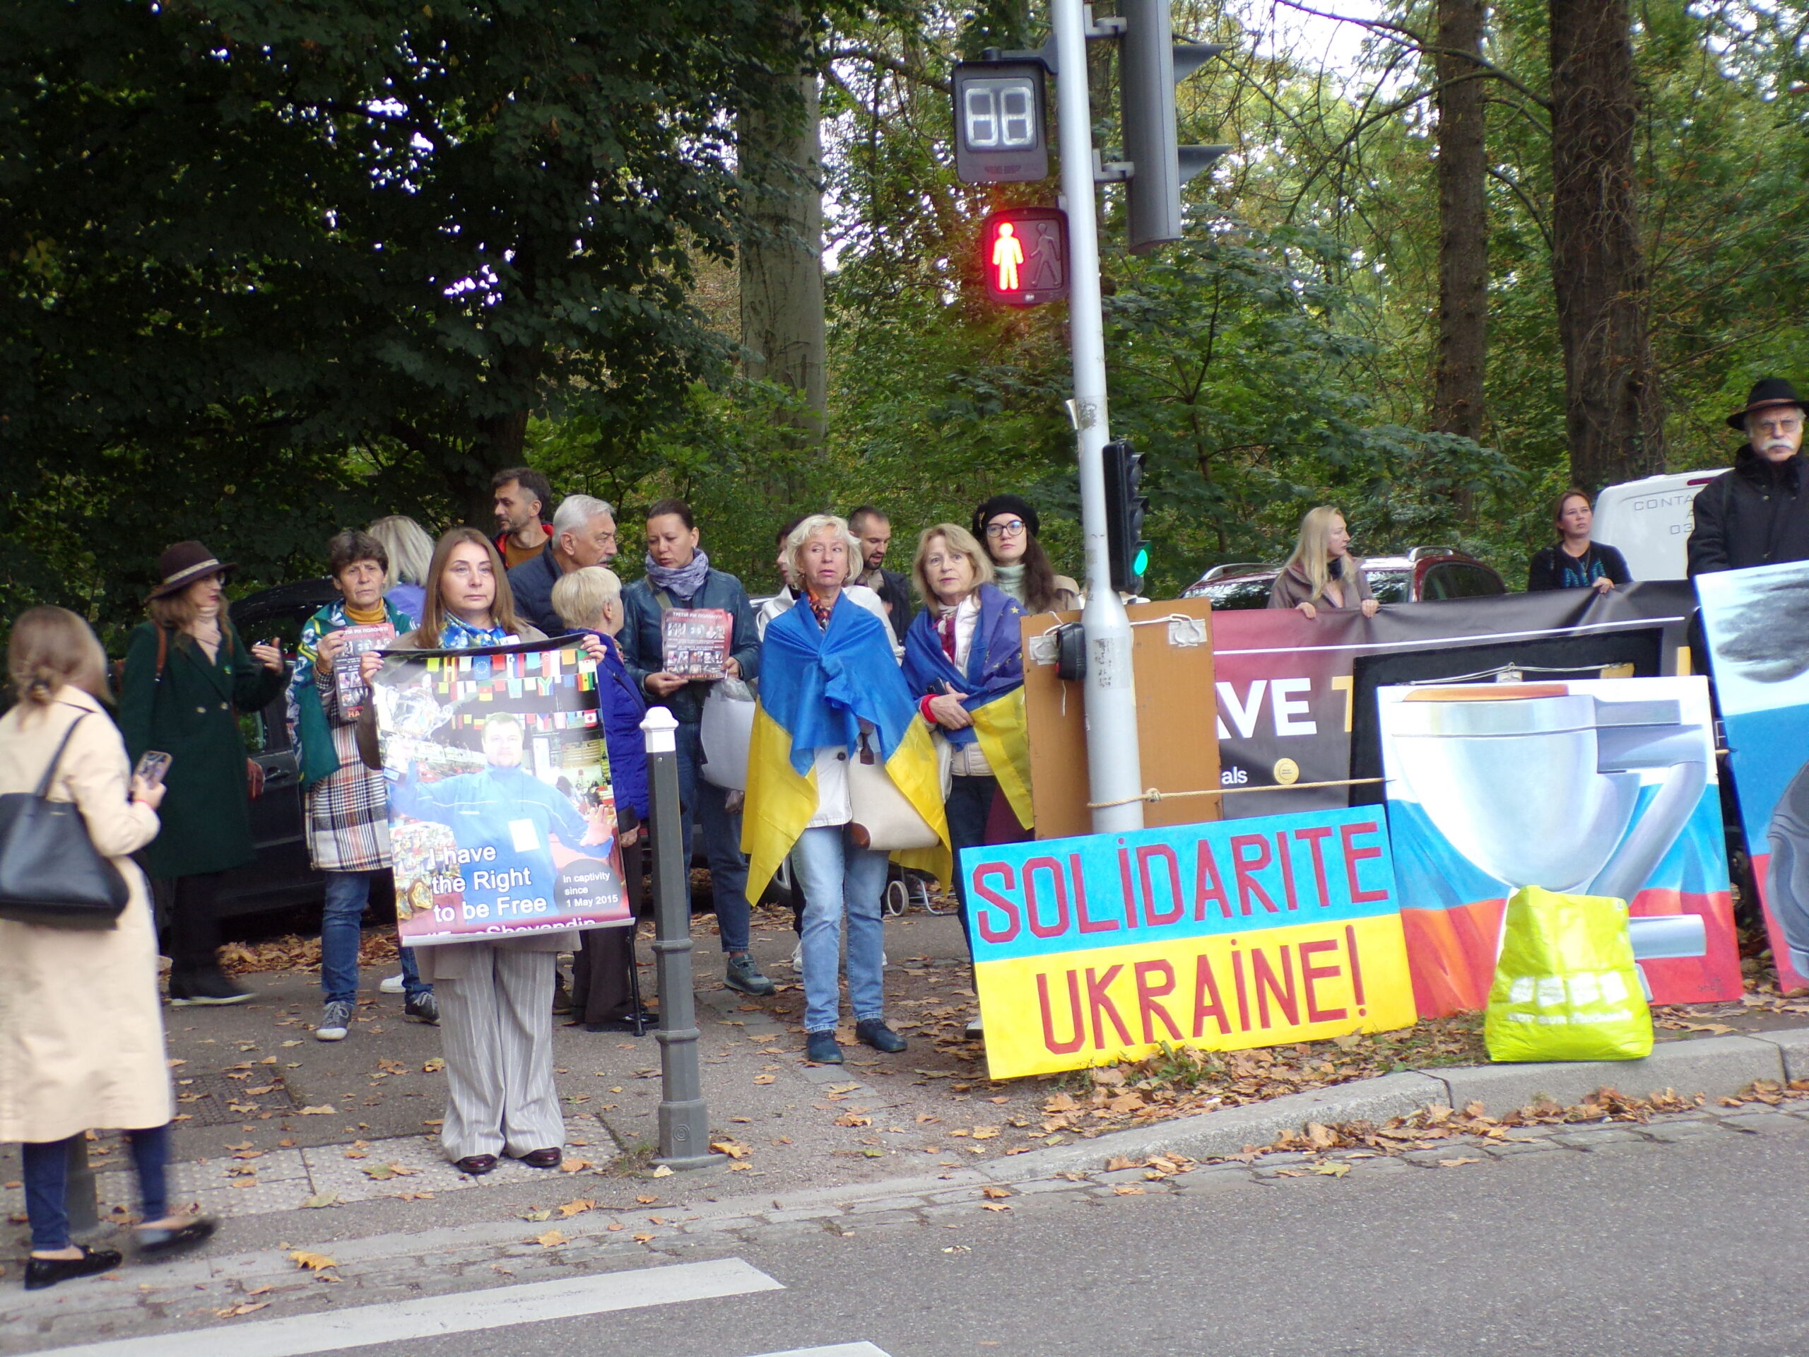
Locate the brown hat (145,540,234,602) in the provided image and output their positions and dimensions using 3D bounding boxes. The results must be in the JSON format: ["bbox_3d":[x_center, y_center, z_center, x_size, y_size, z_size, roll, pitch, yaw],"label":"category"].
[{"bbox_3d":[-2.593,-0.397,10.600,0.330,0.150,0.310,-21,2,1],"label":"brown hat"}]

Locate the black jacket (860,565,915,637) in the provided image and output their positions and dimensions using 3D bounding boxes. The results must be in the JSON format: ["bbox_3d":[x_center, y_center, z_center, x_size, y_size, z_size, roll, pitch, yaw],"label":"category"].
[{"bbox_3d":[-0.167,-0.093,11.000,0.480,0.680,0.290,-5,4,-25],"label":"black jacket"}]

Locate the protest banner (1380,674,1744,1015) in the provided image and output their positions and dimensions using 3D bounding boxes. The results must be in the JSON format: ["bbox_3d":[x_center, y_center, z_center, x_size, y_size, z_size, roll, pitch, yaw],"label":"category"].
[{"bbox_3d":[1.890,0.480,8.422,1.040,0.950,0.030,-2,-8,-13],"label":"protest banner"}]

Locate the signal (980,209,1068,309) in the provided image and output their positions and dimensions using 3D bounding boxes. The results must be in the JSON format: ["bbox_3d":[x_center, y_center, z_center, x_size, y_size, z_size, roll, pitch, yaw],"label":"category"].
[{"bbox_3d":[0.363,-1.267,8.803,0.245,0.290,0.140,-3,3,13],"label":"signal"}]

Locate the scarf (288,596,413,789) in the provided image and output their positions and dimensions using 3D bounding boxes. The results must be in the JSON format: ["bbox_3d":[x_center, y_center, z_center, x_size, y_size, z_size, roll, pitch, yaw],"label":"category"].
[{"bbox_3d":[-1.810,0.046,9.600,0.440,0.640,0.350,-4,4,-8],"label":"scarf"}]

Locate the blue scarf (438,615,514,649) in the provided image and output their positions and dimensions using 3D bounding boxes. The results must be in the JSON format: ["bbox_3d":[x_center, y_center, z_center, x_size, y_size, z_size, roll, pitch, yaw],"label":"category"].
[{"bbox_3d":[-1.110,-0.108,7.600,0.230,0.170,0.190,-3,3,0],"label":"blue scarf"}]

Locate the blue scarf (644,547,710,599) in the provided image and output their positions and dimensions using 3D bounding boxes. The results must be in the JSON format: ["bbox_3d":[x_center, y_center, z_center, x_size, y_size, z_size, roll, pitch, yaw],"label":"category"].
[{"bbox_3d":[-0.758,-0.346,9.750,0.235,0.175,0.220,-3,4,14],"label":"blue scarf"}]

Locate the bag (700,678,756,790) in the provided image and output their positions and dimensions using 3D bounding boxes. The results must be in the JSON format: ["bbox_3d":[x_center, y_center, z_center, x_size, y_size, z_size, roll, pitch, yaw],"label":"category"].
[{"bbox_3d":[-0.568,0.178,9.600,0.230,0.370,0.130,-3,4,6],"label":"bag"}]

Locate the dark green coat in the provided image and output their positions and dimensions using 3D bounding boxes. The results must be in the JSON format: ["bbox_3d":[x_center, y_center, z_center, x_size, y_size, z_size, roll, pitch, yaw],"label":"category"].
[{"bbox_3d":[-2.525,0.257,10.550,0.430,0.930,0.470,-1,5,41],"label":"dark green coat"}]

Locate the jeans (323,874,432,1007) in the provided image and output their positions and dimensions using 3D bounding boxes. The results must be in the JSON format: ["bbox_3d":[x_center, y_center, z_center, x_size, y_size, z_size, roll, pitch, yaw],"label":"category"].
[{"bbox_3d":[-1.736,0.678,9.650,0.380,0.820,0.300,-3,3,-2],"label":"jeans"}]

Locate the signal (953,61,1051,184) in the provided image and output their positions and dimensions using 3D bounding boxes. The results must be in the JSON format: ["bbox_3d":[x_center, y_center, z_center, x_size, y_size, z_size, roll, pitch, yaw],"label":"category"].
[{"bbox_3d":[0.290,-1.668,8.780,0.275,0.355,0.140,-2,3,16],"label":"signal"}]

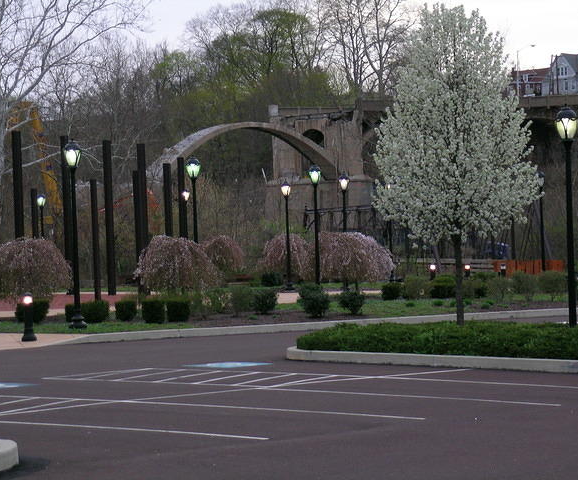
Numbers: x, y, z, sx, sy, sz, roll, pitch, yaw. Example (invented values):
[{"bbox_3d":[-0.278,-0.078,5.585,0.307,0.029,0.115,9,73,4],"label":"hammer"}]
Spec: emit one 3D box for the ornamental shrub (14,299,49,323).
[{"bbox_3d":[-6.678,1.832,49.000,0.909,0.624,0.900,-2,1,0],"label":"ornamental shrub"}]

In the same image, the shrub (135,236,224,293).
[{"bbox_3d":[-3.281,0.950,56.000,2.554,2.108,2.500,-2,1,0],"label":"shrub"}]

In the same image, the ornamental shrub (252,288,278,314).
[{"bbox_3d":[-0.624,1.582,48.500,0.660,0.669,0.660,-2,0,0],"label":"ornamental shrub"}]

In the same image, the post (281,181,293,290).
[{"bbox_3d":[-0.048,-0.195,79.542,0.460,4.627,0.460,-2,0,0],"label":"post"}]

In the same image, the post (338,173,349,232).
[{"bbox_3d":[2.022,-0.277,67.500,0.410,4.280,0.410,-2,0,0],"label":"post"}]

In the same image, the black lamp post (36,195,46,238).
[{"bbox_3d":[-11.171,0.091,85.500,0.410,4.309,0.410,-2,0,0],"label":"black lamp post"}]

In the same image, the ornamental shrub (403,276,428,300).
[{"bbox_3d":[4.159,1.595,62.000,0.855,0.789,0.850,-2,1,0],"label":"ornamental shrub"}]

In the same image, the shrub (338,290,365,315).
[{"bbox_3d":[1.707,1.707,51.500,0.765,0.655,0.750,-2,1,0],"label":"shrub"}]

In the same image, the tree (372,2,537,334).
[{"bbox_3d":[3.189,-1.281,35.800,3.100,6.341,3.100,-2,0,0],"label":"tree"}]

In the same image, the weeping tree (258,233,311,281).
[{"bbox_3d":[-0.162,0.897,93.697,2.733,2.509,2.733,-2,0,0],"label":"weeping tree"}]

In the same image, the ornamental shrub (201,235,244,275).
[{"bbox_3d":[-3.067,0.832,86.000,2.000,2.076,2.000,-2,0,0],"label":"ornamental shrub"}]

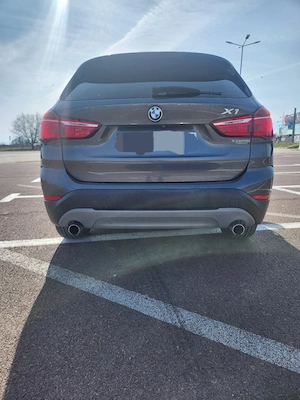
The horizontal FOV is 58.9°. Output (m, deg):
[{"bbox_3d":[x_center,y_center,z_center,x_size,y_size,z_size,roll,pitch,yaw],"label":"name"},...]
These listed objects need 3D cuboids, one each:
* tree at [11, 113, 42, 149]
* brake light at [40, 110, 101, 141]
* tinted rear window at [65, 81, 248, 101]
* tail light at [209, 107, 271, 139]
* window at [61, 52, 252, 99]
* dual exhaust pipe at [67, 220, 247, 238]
[{"bbox_3d":[-21.027,-11.941,46.000,6.000,6.200,5.200,-1,11,0],"label":"tree"},{"bbox_3d":[-0.540,-0.486,1.799,0.450,0.205,0.200,0,11,2],"label":"brake light"},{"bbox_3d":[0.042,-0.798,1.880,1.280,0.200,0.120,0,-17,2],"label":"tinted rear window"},{"bbox_3d":[0.610,-0.493,1.779,0.450,0.205,0.200,0,11,2],"label":"tail light"},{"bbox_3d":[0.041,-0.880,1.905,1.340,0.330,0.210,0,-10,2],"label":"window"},{"bbox_3d":[0.049,0.188,1.842,1.200,0.100,0.150,0,11,2],"label":"dual exhaust pipe"}]

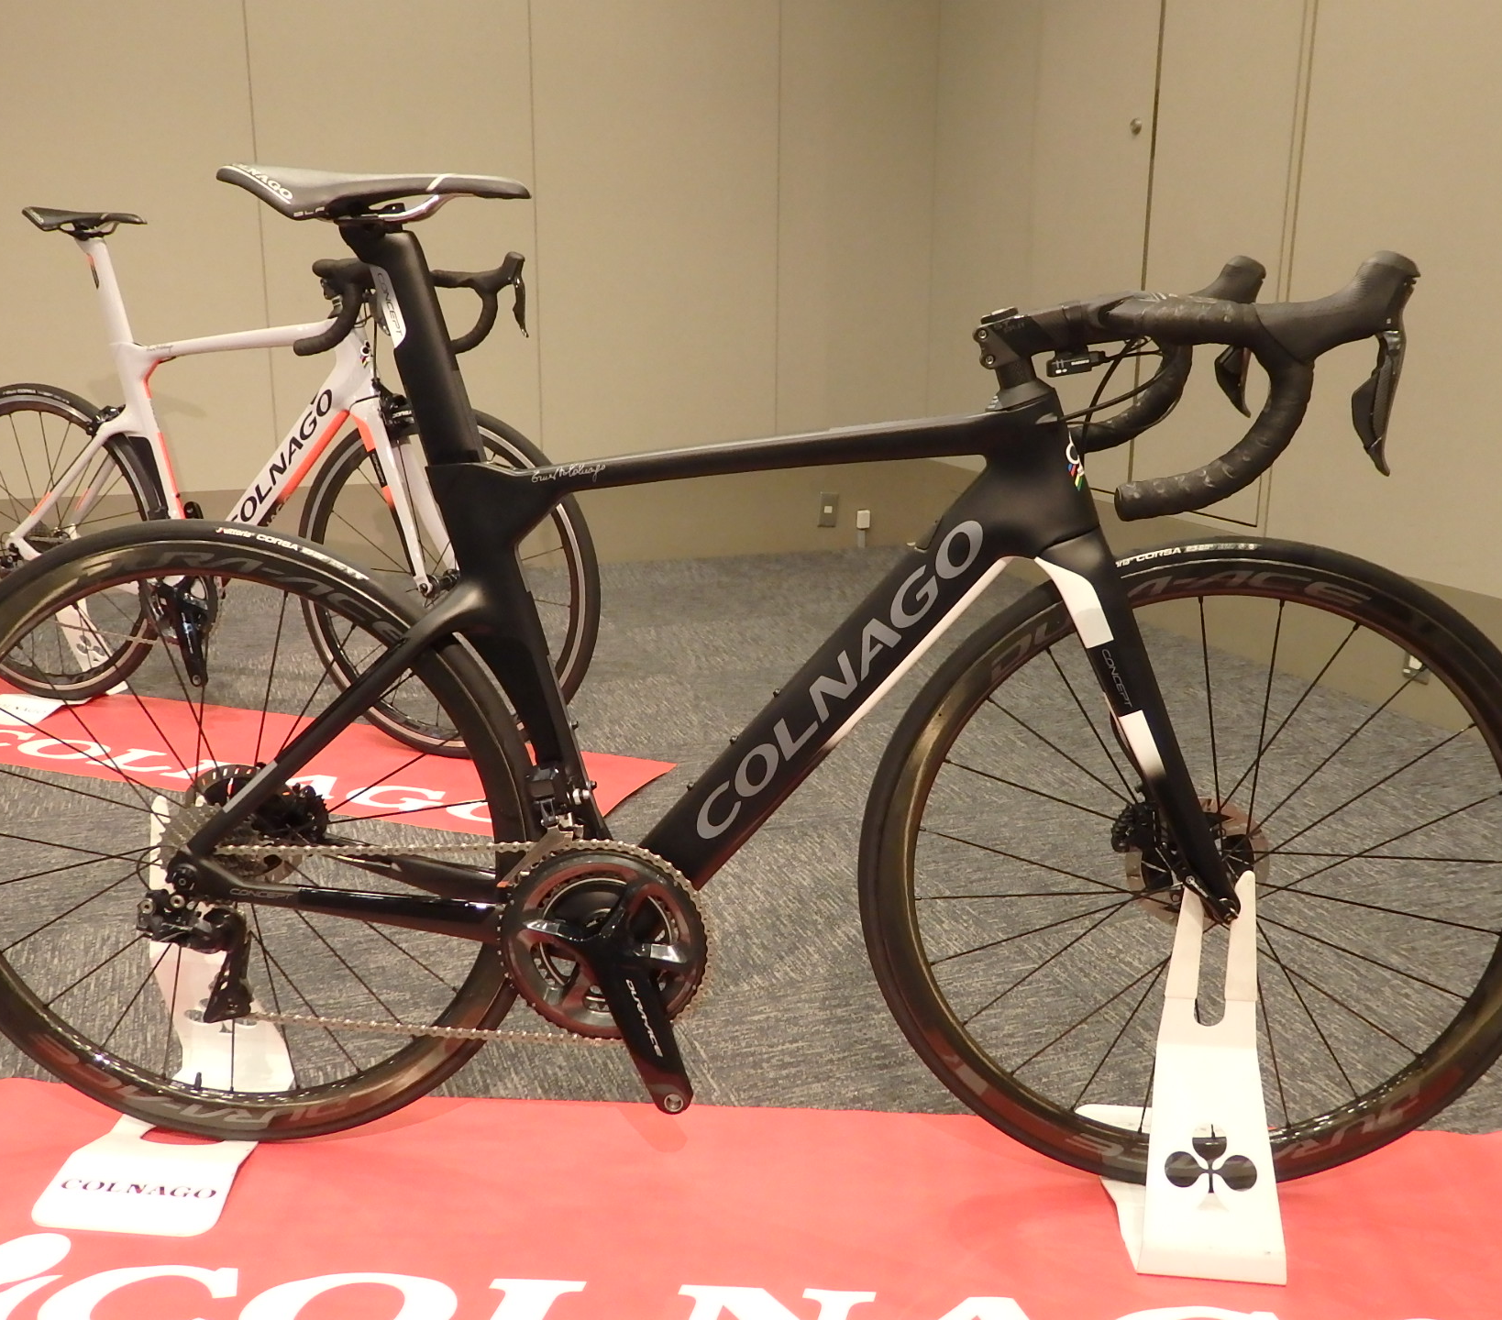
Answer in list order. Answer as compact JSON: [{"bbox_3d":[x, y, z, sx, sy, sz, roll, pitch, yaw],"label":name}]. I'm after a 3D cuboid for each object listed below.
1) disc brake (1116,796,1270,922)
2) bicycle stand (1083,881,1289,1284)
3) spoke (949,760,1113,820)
[{"bbox_3d":[0.437,0.211,1.332,0.150,0.144,0.100,1,14,4],"label":"disc brake"},{"bbox_3d":[0.437,0.359,1.371,0.145,0.376,0.288,1,14,4],"label":"bicycle stand"},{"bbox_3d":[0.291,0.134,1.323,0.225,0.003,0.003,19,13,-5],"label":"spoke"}]

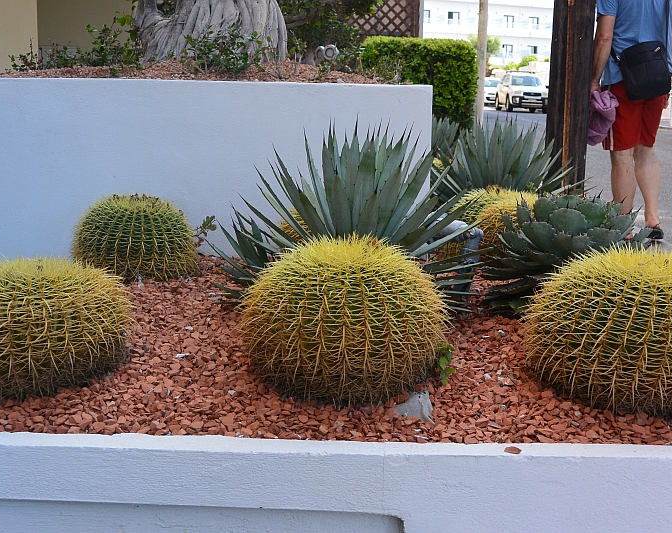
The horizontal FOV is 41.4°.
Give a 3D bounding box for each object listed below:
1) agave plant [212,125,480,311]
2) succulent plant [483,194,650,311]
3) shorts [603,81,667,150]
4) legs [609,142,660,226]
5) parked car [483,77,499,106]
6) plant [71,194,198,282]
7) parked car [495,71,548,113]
[{"bbox_3d":[0.040,-0.223,3.462,1.018,0.651,0.967,1,10,0],"label":"agave plant"},{"bbox_3d":[0.872,-0.071,3.381,0.624,0.407,0.624,1,10,0],"label":"succulent plant"},{"bbox_3d":[1.663,-0.852,4.950,0.390,0.420,0.290,1,10,3],"label":"shorts"},{"bbox_3d":[1.690,-0.442,5.030,0.300,0.490,0.230,1,10,3],"label":"legs"},{"bbox_3d":[8.238,-9.426,48.000,1.720,1.460,4.200,1,10,0],"label":"parked car"},{"bbox_3d":[-0.844,-0.134,3.756,0.519,0.342,0.519,1,10,0],"label":"plant"},{"bbox_3d":[8.188,-7.600,38.700,1.750,1.690,4.200,1,10,0],"label":"parked car"}]

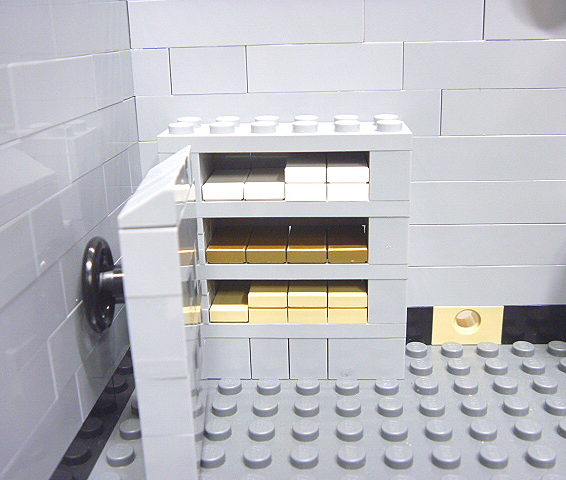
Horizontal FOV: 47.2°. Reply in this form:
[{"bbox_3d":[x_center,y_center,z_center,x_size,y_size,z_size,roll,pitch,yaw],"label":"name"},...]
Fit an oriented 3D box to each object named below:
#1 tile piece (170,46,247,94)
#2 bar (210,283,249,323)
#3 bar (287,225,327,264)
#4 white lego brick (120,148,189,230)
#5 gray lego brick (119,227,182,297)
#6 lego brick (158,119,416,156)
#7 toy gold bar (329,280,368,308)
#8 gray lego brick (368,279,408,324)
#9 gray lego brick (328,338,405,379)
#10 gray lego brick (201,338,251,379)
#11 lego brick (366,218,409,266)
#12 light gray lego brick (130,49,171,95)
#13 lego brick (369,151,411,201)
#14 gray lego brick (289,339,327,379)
[{"bbox_3d":[-0.015,-0.036,0.137,0.016,0.010,0.008,0,17,3],"label":"tile piece"},{"bbox_3d":[-0.010,0.013,0.140,0.008,0.003,0.016,0,18,4],"label":"bar"},{"bbox_3d":[0.005,0.001,0.135,0.008,0.003,0.016,0,17,3],"label":"bar"},{"bbox_3d":[-0.018,-0.009,0.100,0.008,0.006,0.032,-2,17,-1],"label":"white lego brick"},{"bbox_3d":[-0.018,0.001,0.095,0.008,0.010,0.016,-2,17,-1],"label":"gray lego brick"},{"bbox_3d":[0.001,-0.021,0.129,0.048,0.005,0.016,0,17,3],"label":"lego brick"},{"bbox_3d":[0.013,0.010,0.138,0.008,0.003,0.016,0,17,3],"label":"toy gold bar"},{"bbox_3d":[0.021,0.010,0.137,0.008,0.010,0.016,0,17,3],"label":"gray lego brick"},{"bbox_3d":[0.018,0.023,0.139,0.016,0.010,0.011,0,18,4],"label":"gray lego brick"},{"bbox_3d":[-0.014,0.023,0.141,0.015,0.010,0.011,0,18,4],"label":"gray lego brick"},{"bbox_3d":[0.021,-0.002,0.133,0.008,0.010,0.016,0,18,4],"label":"lego brick"},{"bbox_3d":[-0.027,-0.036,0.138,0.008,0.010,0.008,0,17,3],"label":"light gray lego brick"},{"bbox_3d":[0.021,-0.014,0.129,0.008,0.010,0.016,0,18,4],"label":"lego brick"},{"bbox_3d":[0.006,0.023,0.139,0.008,0.010,0.011,0,17,4],"label":"gray lego brick"}]

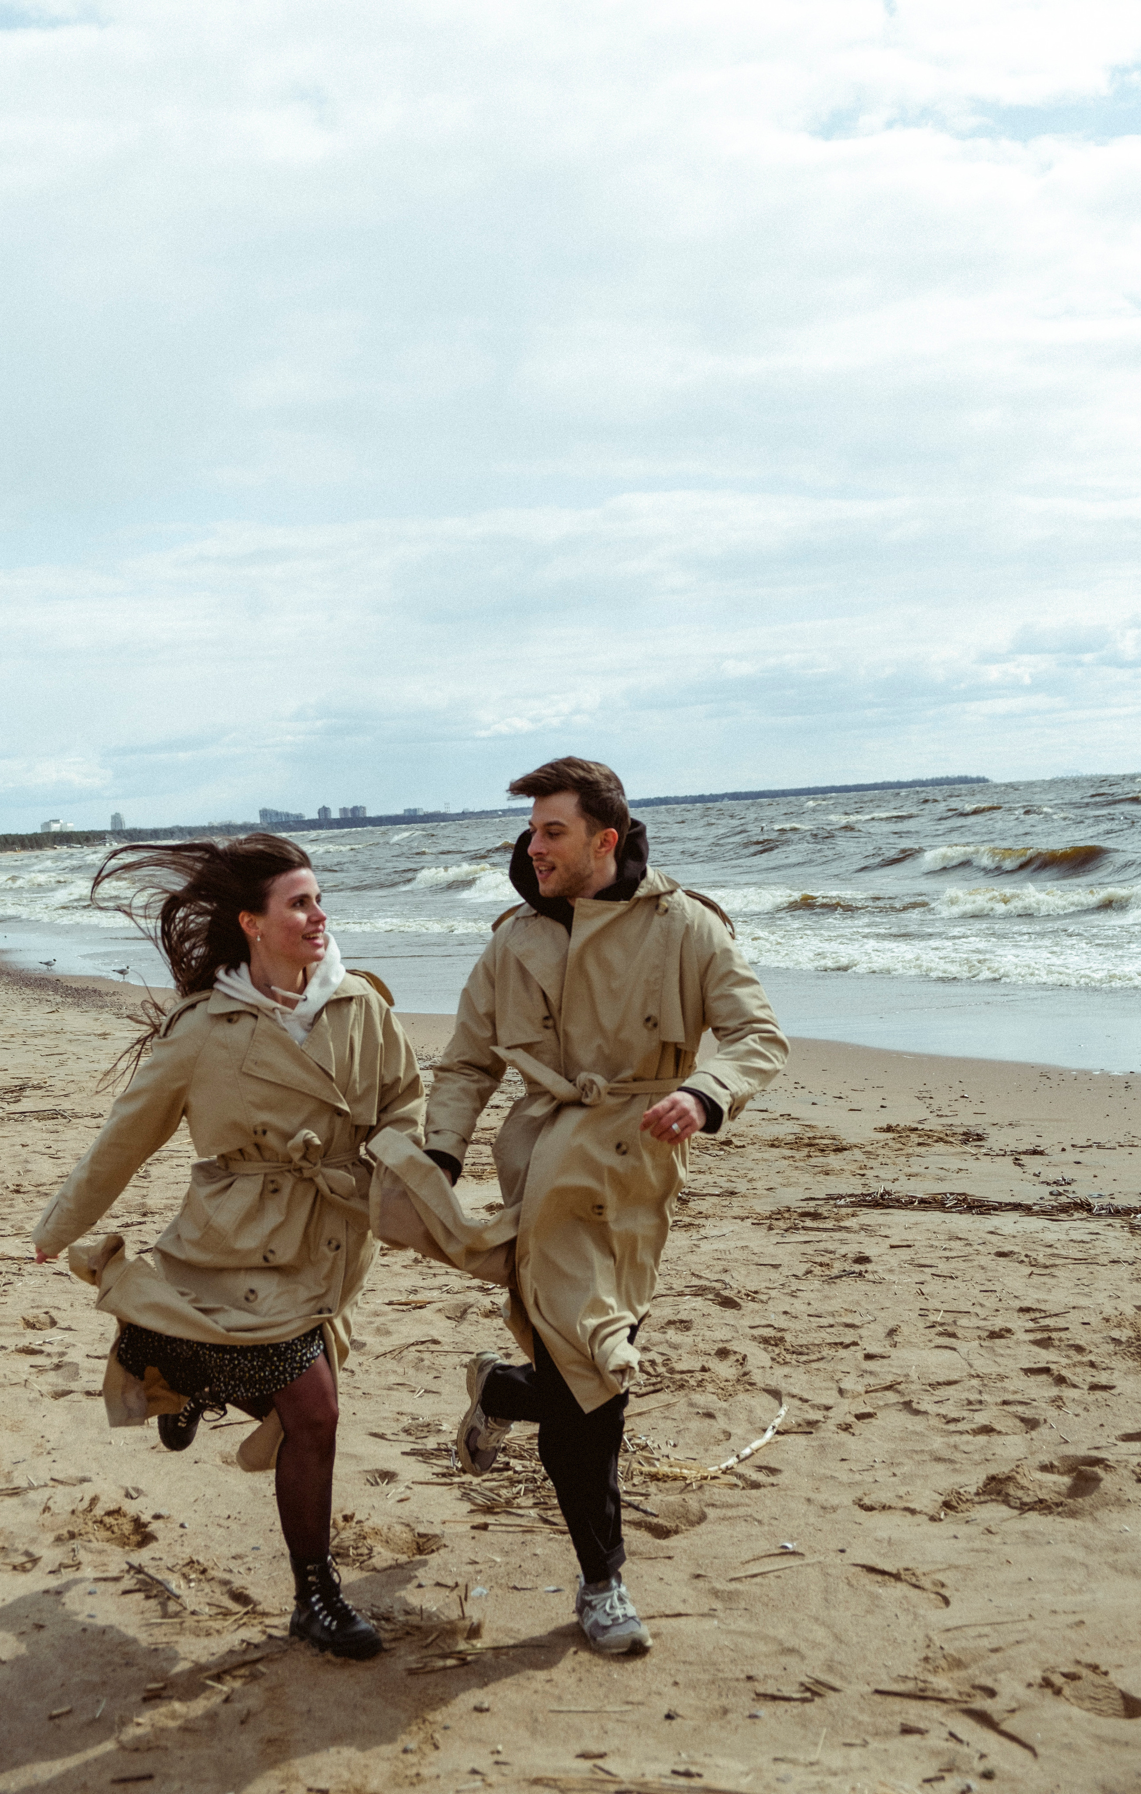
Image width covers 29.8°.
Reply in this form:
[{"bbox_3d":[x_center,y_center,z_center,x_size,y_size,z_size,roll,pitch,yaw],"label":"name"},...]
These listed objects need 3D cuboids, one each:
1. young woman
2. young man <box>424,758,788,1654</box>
[{"bbox_3d":[-0.688,0.684,4.380,0.740,1.615,0.740,-5,2,-20],"label":"young woman"},{"bbox_3d":[0.068,0.582,4.300,0.710,1.725,0.720,-4,2,-4],"label":"young man"}]

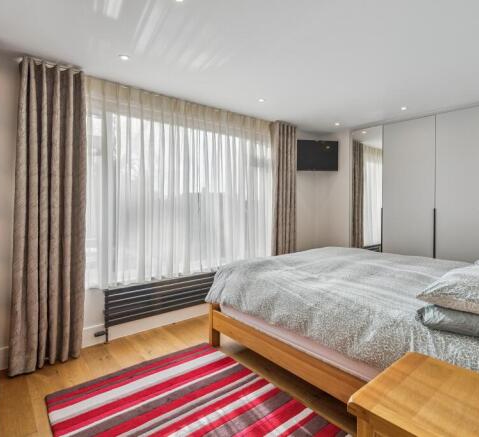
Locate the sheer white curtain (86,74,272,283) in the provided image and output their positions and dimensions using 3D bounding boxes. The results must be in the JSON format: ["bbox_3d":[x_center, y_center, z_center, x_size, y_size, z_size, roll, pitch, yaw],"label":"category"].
[{"bbox_3d":[-0.462,-0.314,3.217,2.390,1.830,0.110,-1,1,-39],"label":"sheer white curtain"}]

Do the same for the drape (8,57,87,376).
[{"bbox_3d":[-1.506,-0.010,2.305,0.470,2.350,0.200,-1,1,-39],"label":"drape"}]

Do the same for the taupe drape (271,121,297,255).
[{"bbox_3d":[0.591,-0.079,3.957,0.430,2.380,0.200,-1,1,-39],"label":"taupe drape"}]

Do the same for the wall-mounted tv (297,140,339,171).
[{"bbox_3d":[1.115,-0.932,4.330,0.700,0.445,0.070,0,1,-5],"label":"wall-mounted tv"}]

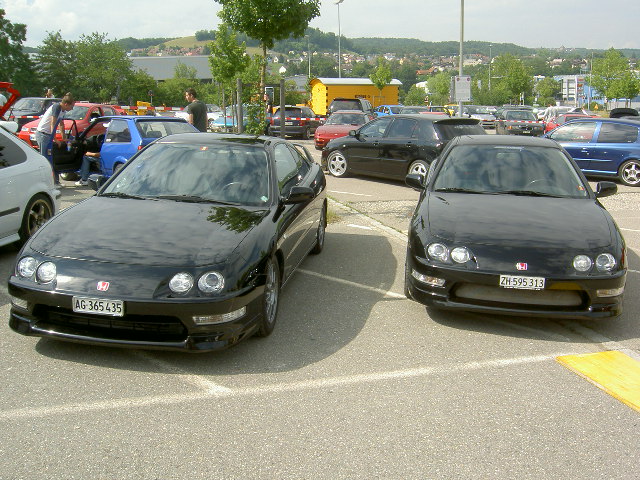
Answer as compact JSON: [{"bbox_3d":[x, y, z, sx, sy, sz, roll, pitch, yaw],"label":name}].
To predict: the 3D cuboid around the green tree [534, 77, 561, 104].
[{"bbox_3d":[29.017,-18.708,80.000,3.300,4.500,3.300,0,13,0],"label":"green tree"}]

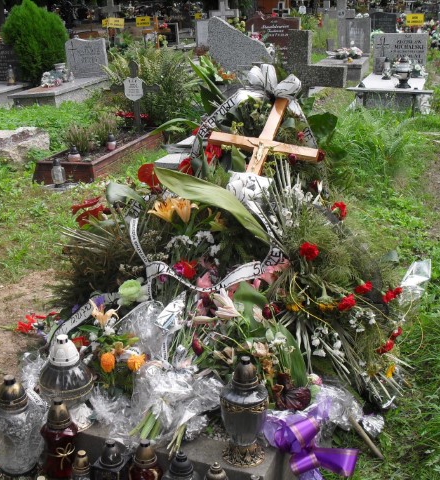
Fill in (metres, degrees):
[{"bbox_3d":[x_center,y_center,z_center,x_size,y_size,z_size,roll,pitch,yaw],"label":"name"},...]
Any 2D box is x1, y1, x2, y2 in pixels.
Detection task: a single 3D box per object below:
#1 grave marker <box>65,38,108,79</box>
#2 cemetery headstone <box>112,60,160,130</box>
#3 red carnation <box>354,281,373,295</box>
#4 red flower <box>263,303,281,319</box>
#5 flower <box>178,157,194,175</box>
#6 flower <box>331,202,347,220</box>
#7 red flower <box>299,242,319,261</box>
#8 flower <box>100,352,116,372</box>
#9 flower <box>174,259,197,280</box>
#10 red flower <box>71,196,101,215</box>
[{"bbox_3d":[-1.898,-2.580,9.200,0.610,0.530,0.100,5,22,16],"label":"grave marker"},{"bbox_3d":[-0.868,-1.490,6.650,0.500,0.690,0.060,5,22,17],"label":"cemetery headstone"},{"bbox_3d":[0.559,0.185,2.520,0.065,0.048,0.060,5,21,13],"label":"red carnation"},{"bbox_3d":[0.216,0.296,2.720,0.072,0.060,0.065,0,22,5],"label":"red flower"},{"bbox_3d":[-0.176,-0.391,3.400,0.080,0.095,0.070,-3,21,-3],"label":"flower"},{"bbox_3d":[0.553,-0.133,3.020,0.070,0.085,0.070,2,22,10],"label":"flower"},{"bbox_3d":[0.380,0.049,2.780,0.080,0.072,0.065,1,22,8],"label":"red flower"},{"bbox_3d":[-0.379,0.416,2.200,0.052,0.060,0.052,-4,21,-10],"label":"flower"},{"bbox_3d":[-0.131,0.111,2.450,0.080,0.070,0.070,-1,20,-3],"label":"flower"},{"bbox_3d":[-0.644,-0.165,3.100,0.130,0.075,0.100,-6,22,-11],"label":"red flower"}]

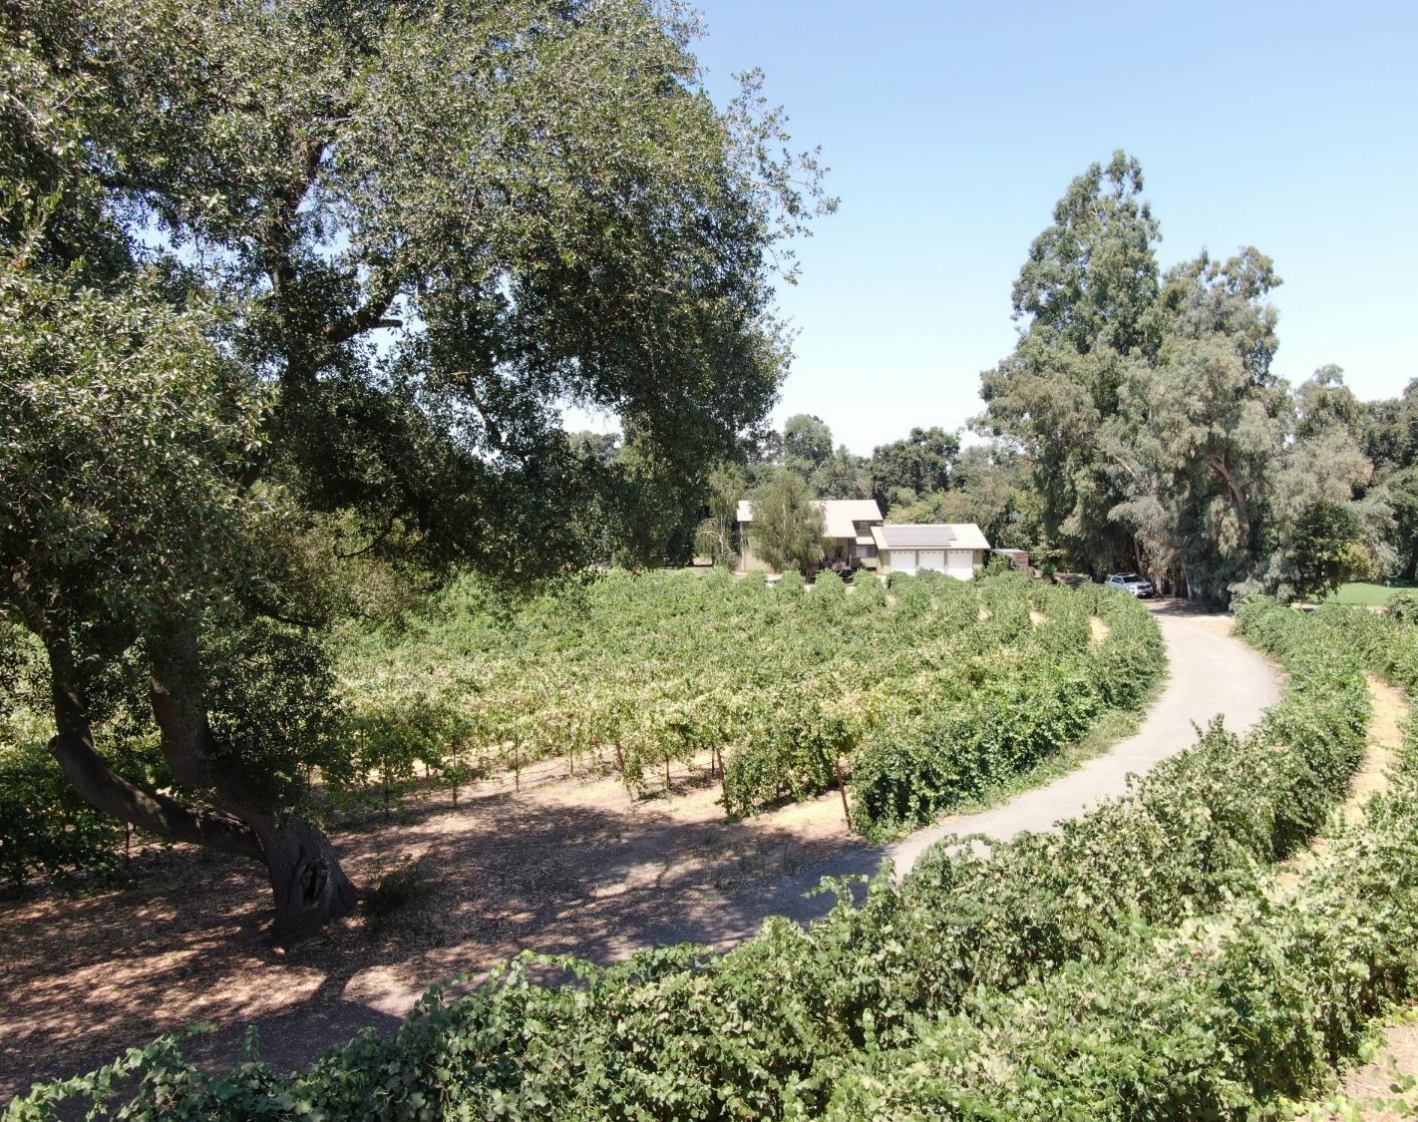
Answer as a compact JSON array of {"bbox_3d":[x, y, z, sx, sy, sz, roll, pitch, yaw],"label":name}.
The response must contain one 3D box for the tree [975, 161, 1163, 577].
[{"bbox_3d":[33.925,-17.658,100.239,17.200,40.000,16.500,0,3,0],"label":"tree"}]

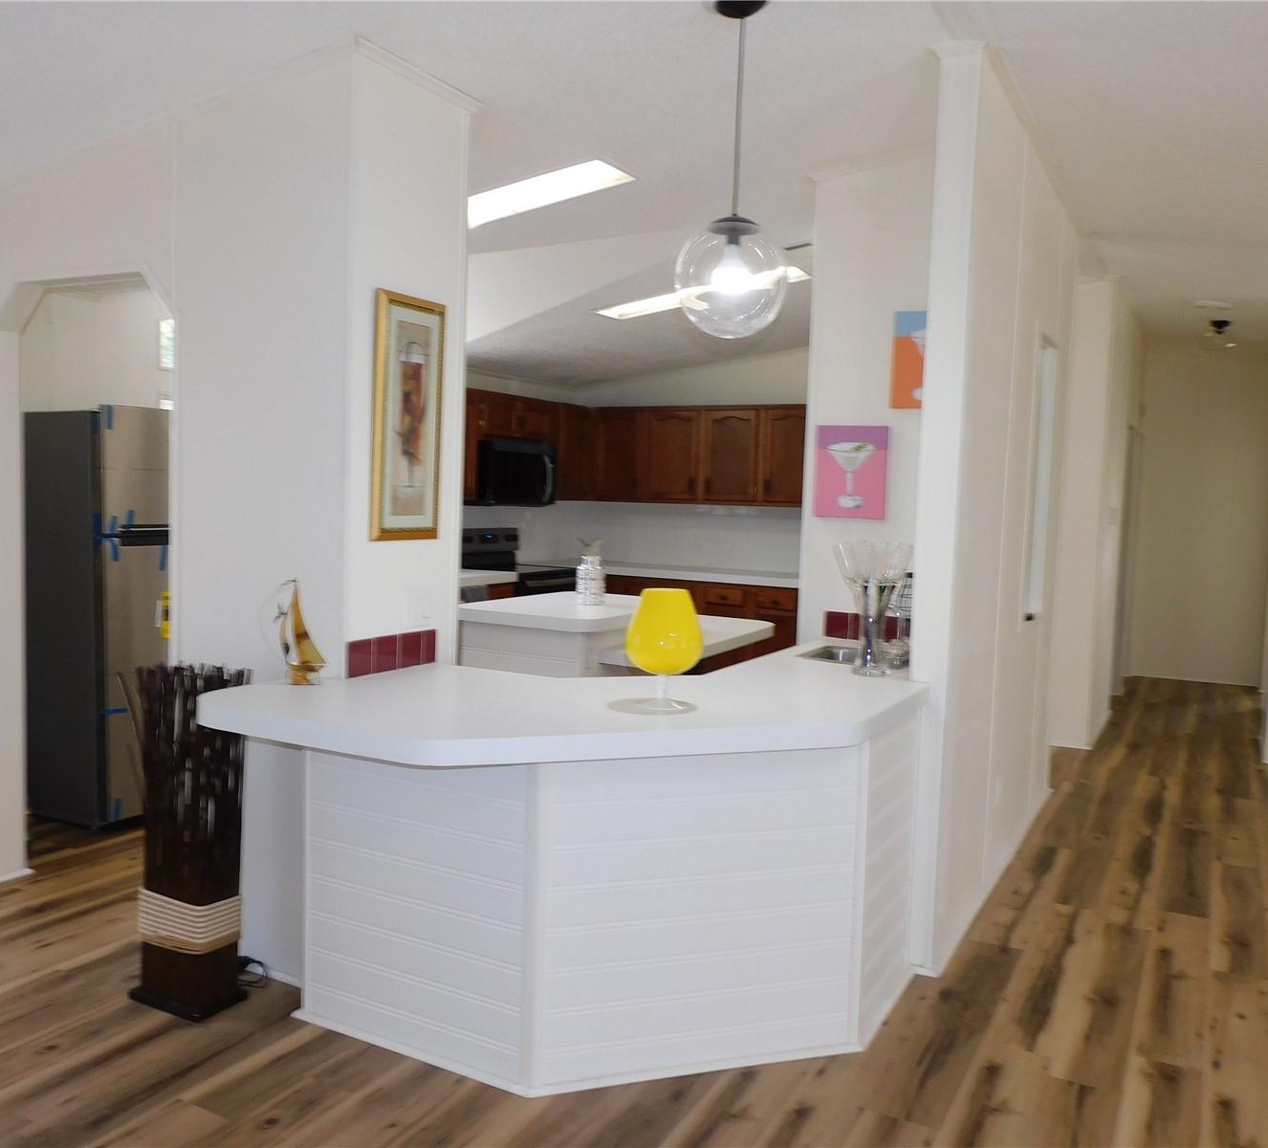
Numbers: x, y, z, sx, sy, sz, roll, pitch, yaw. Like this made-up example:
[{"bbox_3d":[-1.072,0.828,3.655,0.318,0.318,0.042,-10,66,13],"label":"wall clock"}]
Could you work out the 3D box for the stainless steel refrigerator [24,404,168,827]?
[{"bbox_3d":[-2.312,0.149,4.849,0.808,1.747,0.798,4,5,29],"label":"stainless steel refrigerator"}]

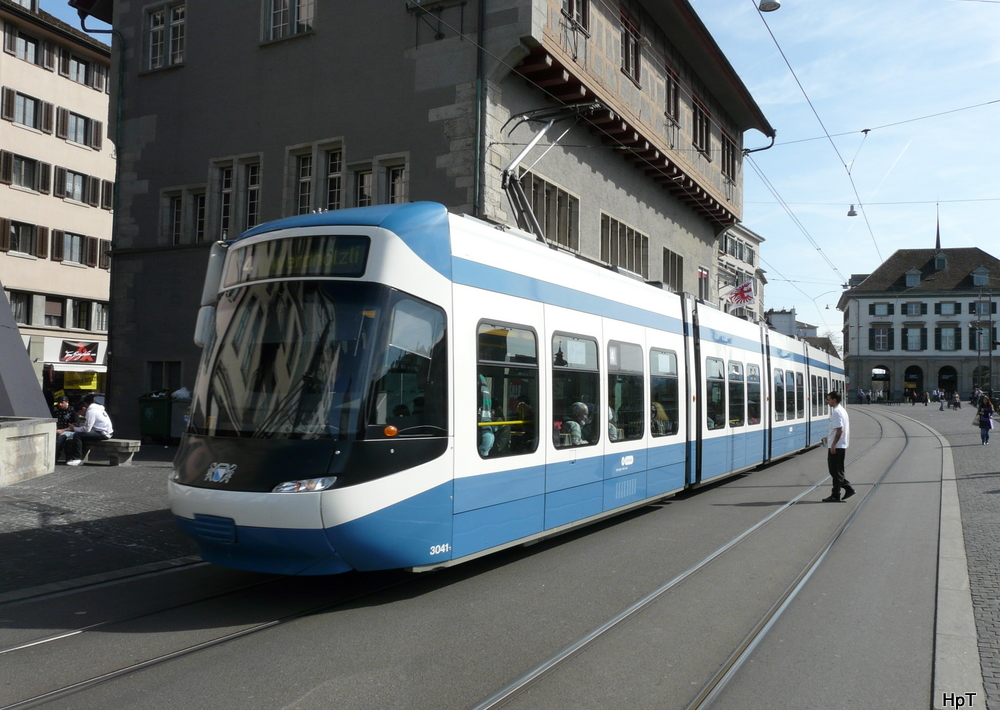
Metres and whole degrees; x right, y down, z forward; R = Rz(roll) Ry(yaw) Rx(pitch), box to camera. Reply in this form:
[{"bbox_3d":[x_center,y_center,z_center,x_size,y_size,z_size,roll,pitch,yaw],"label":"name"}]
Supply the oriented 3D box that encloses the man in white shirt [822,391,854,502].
[{"bbox_3d":[5.638,1.532,13.500,0.560,1.830,0.520,0,-3,6],"label":"man in white shirt"}]

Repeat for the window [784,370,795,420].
[{"bbox_3d":[7.614,1.067,21.200,0.080,1.300,1.300,-1,-3,29],"label":"window"}]

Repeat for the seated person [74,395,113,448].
[{"bbox_3d":[-8.383,1.611,16.600,0.880,1.280,0.550,2,-3,-17],"label":"seated person"}]

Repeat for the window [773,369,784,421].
[{"bbox_3d":[6.876,0.991,19.900,0.080,1.290,1.280,-1,-3,29],"label":"window"}]

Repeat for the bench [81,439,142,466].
[{"bbox_3d":[-8.238,2.060,17.000,2.000,0.490,0.500,-1,-3,28],"label":"bench"}]

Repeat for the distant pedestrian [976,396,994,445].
[{"bbox_3d":[17.046,2.335,28.400,0.560,1.690,0.400,0,-3,21],"label":"distant pedestrian"}]

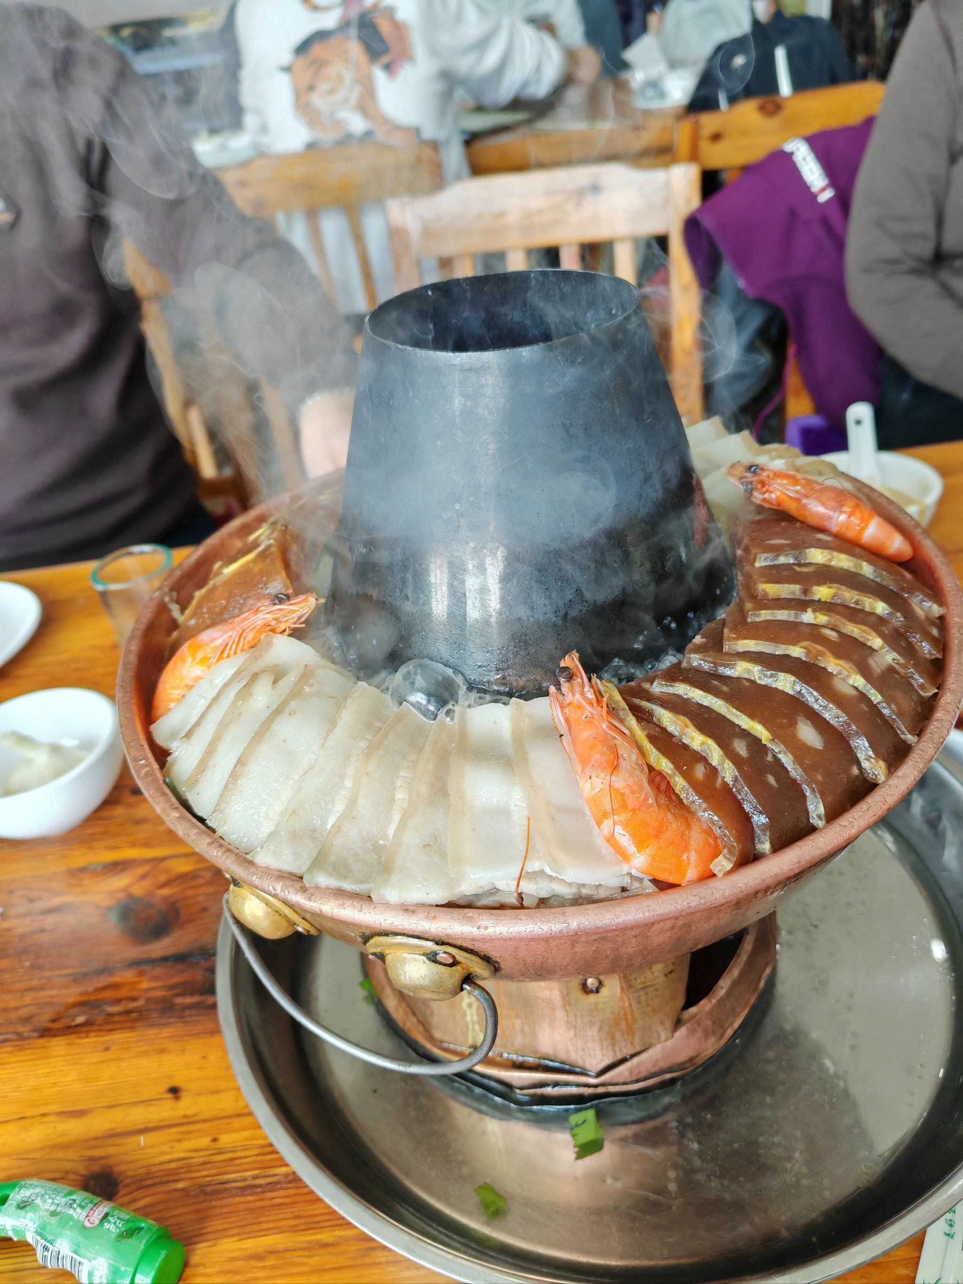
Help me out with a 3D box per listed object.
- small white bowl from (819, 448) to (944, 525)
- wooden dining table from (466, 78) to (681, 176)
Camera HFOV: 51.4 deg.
[{"bbox_3d":[0.295,-0.098,0.777,0.109,0.055,0.109,-5,37,4],"label":"small white bowl"},{"bbox_3d":[0.142,-1.050,2.741,1.300,0.750,0.800,-6,37,2],"label":"wooden dining table"}]

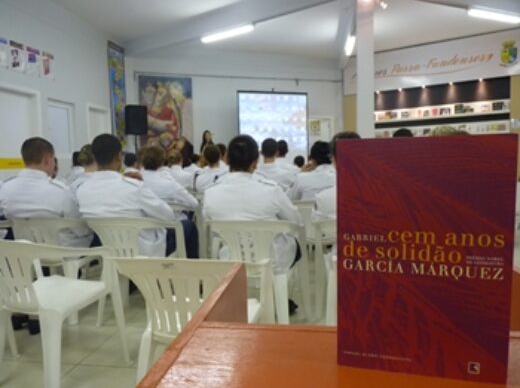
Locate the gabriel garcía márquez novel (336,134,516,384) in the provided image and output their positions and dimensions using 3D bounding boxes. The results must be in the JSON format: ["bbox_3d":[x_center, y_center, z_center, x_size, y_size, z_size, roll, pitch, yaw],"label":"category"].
[{"bbox_3d":[0.141,0.056,0.360,0.140,0.210,0.024,0,7,16],"label":"gabriel garcía márquez novel"}]

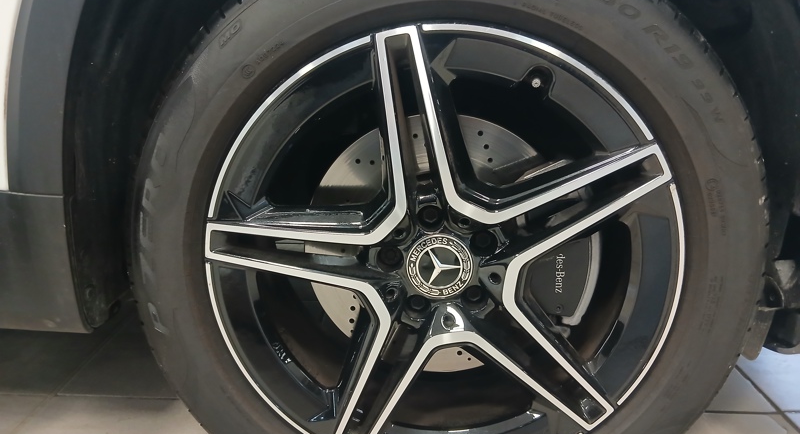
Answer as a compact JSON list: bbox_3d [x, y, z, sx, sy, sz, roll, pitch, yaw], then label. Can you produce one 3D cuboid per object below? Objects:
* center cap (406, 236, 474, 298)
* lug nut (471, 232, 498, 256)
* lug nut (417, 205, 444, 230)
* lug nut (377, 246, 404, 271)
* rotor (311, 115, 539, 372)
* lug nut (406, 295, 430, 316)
[{"bbox_3d":[0.045,0.053,0.686,0.075,0.075,0.025,2,15,2],"label":"center cap"},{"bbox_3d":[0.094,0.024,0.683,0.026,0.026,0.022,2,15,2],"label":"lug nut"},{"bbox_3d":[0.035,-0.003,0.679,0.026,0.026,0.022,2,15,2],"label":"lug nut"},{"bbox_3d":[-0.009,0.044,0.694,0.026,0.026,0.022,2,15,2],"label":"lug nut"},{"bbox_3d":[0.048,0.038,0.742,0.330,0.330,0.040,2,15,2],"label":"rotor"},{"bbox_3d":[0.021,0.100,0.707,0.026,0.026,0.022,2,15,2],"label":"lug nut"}]

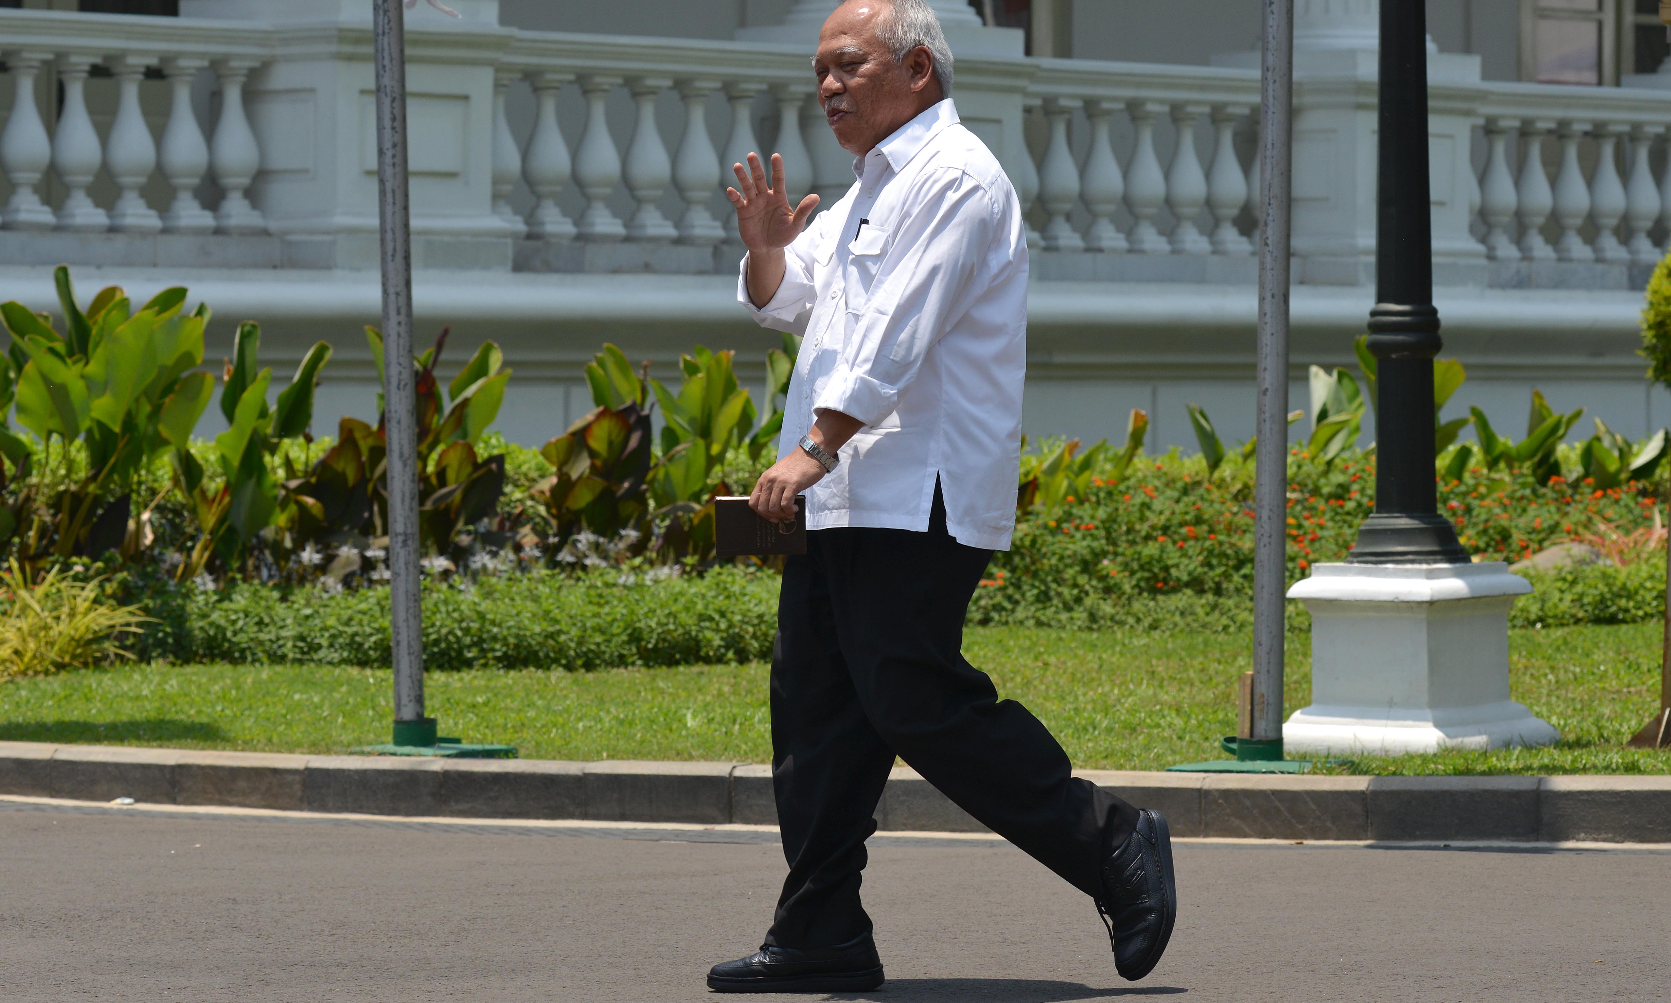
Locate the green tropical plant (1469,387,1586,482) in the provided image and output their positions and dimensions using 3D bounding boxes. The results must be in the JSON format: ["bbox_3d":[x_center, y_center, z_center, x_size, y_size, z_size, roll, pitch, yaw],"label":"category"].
[{"bbox_3d":[2.489,-0.203,20.100,0.410,0.400,0.360,0,1,0],"label":"green tropical plant"}]

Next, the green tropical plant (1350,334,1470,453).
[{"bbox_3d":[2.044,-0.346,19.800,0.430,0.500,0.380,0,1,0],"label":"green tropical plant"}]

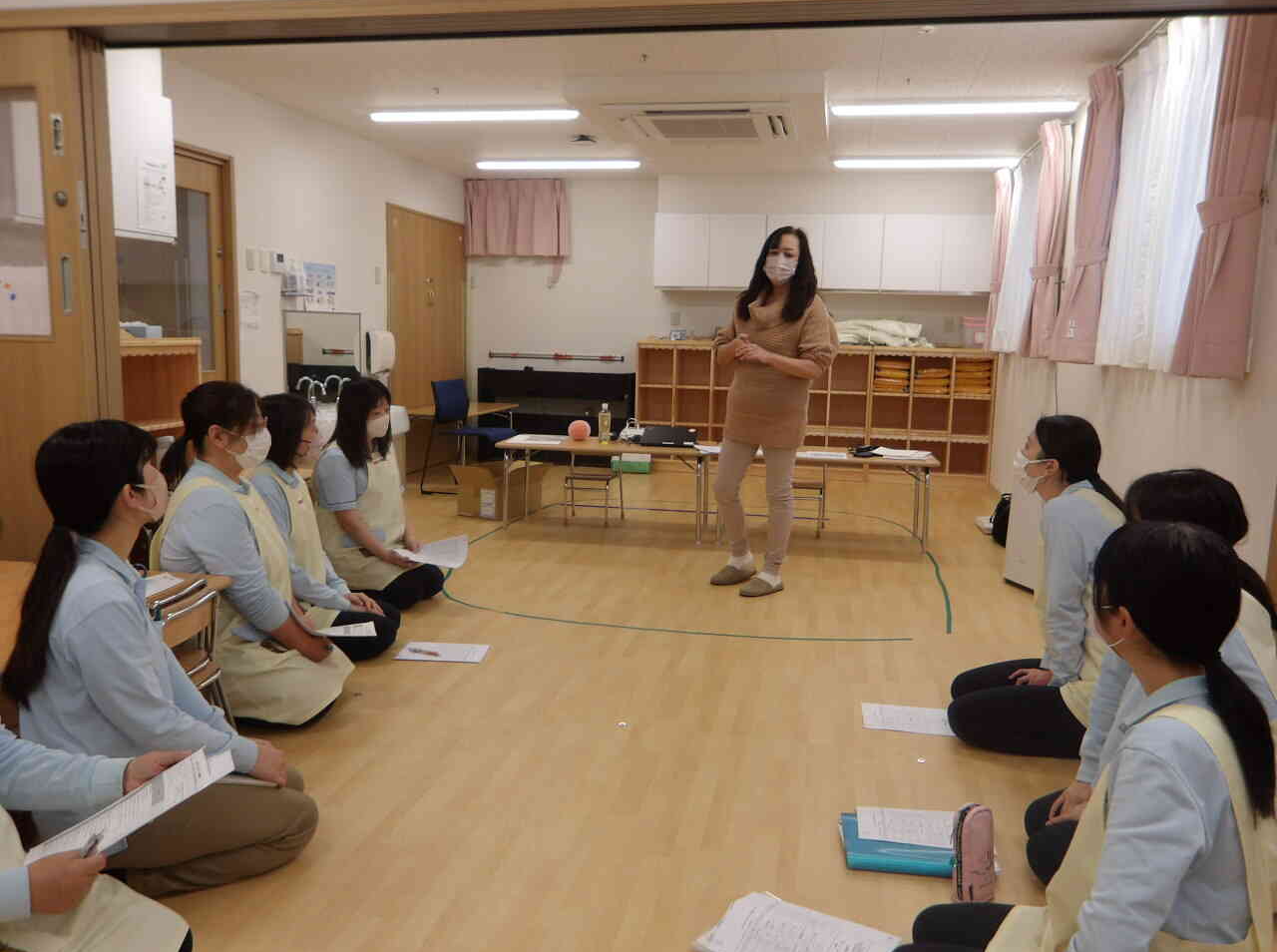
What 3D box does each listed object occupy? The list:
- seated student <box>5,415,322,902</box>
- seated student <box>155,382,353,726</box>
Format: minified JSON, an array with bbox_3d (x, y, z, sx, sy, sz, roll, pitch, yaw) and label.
[{"bbox_3d":[-0.994,0.354,2.057,0.590,0.910,0.460,-2,9,-25],"label":"seated student"},{"bbox_3d":[-1.170,0.206,2.933,0.580,0.940,0.470,0,8,-8],"label":"seated student"}]

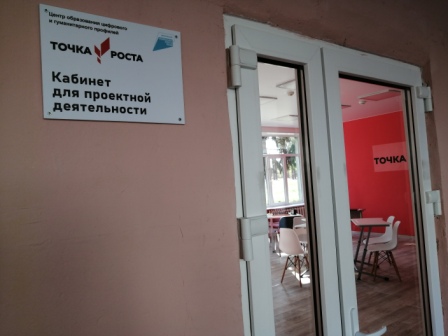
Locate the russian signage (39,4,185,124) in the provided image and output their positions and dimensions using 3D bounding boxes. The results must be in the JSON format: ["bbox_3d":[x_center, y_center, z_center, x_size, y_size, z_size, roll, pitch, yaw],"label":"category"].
[{"bbox_3d":[-0.299,-0.281,1.004,0.400,0.297,0.010,-2,-3,-33],"label":"russian signage"}]

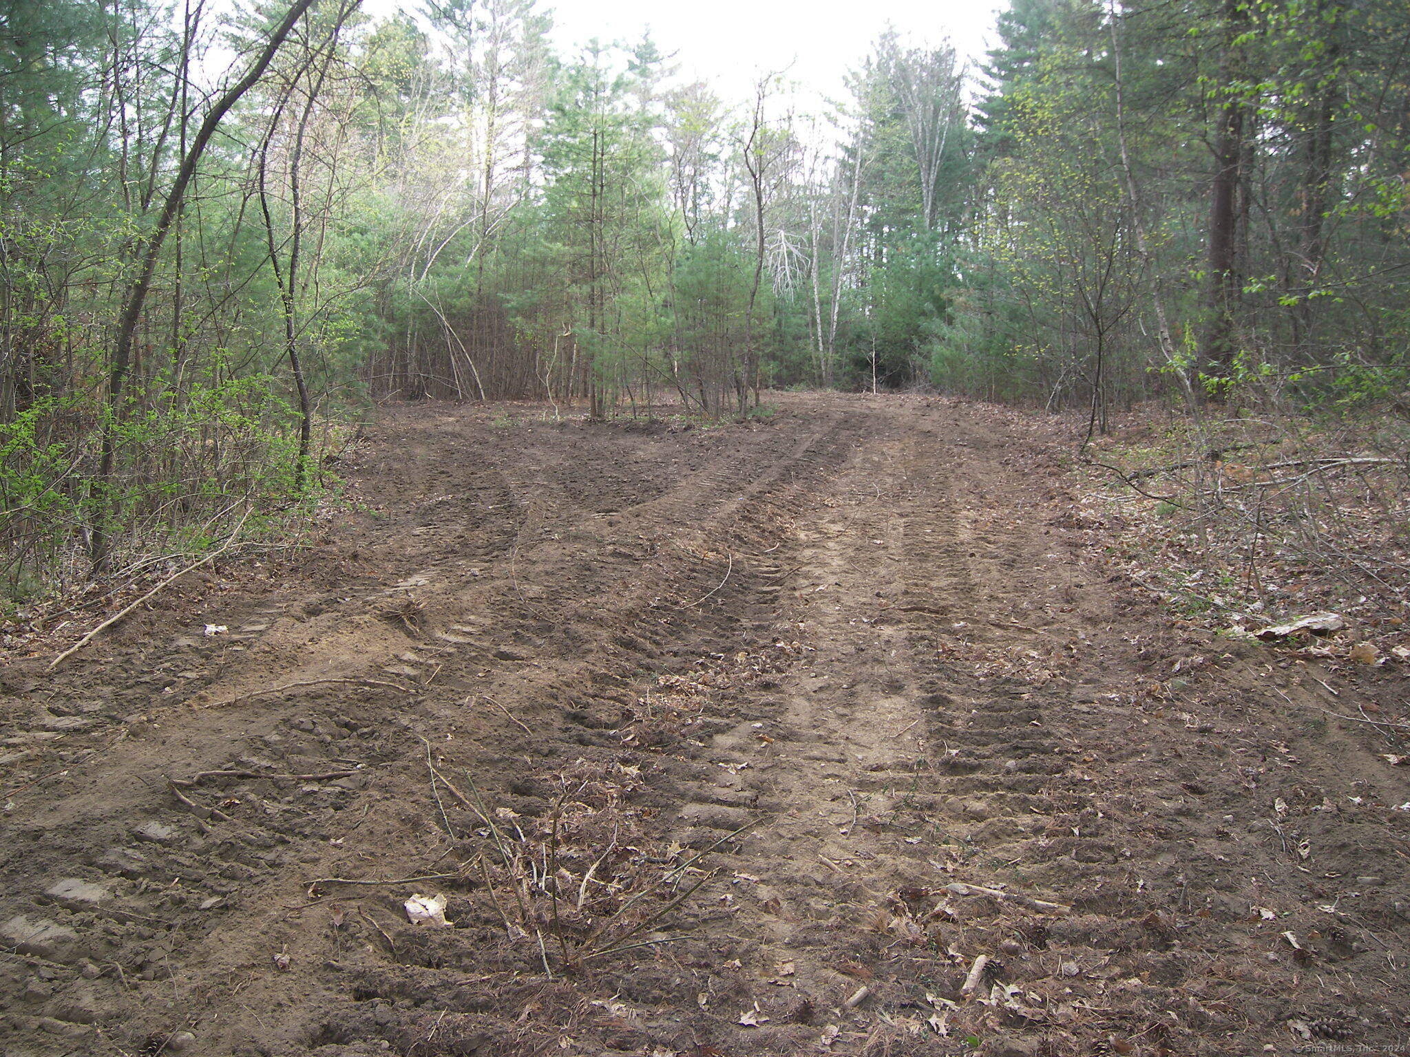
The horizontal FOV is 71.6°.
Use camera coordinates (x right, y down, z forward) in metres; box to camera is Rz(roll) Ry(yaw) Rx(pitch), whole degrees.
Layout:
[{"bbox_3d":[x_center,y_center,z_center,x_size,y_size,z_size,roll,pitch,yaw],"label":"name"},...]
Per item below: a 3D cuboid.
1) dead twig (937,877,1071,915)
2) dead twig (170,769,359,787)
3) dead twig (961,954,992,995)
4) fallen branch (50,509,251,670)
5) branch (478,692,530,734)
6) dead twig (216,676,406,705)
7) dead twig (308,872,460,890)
[{"bbox_3d":[0.913,1.115,2.957,0.360,0.031,0.051,4,10,21],"label":"dead twig"},{"bbox_3d":[-1.687,0.951,3.752,0.694,0.051,0.097,0,9,-6],"label":"dead twig"},{"bbox_3d":[0.710,1.173,2.569,0.027,0.038,0.155,7,11,34],"label":"dead twig"},{"bbox_3d":[-3.708,0.276,6.894,0.200,0.386,3.633,-1,9,-8],"label":"fallen branch"},{"bbox_3d":[-0.885,0.828,4.369,0.060,0.085,0.431,-7,12,-41],"label":"branch"},{"bbox_3d":[-1.844,0.774,4.650,0.929,0.091,0.129,-1,9,-9],"label":"dead twig"},{"bbox_3d":[-1.000,1.092,3.027,0.470,0.025,0.050,0,9,-4],"label":"dead twig"}]

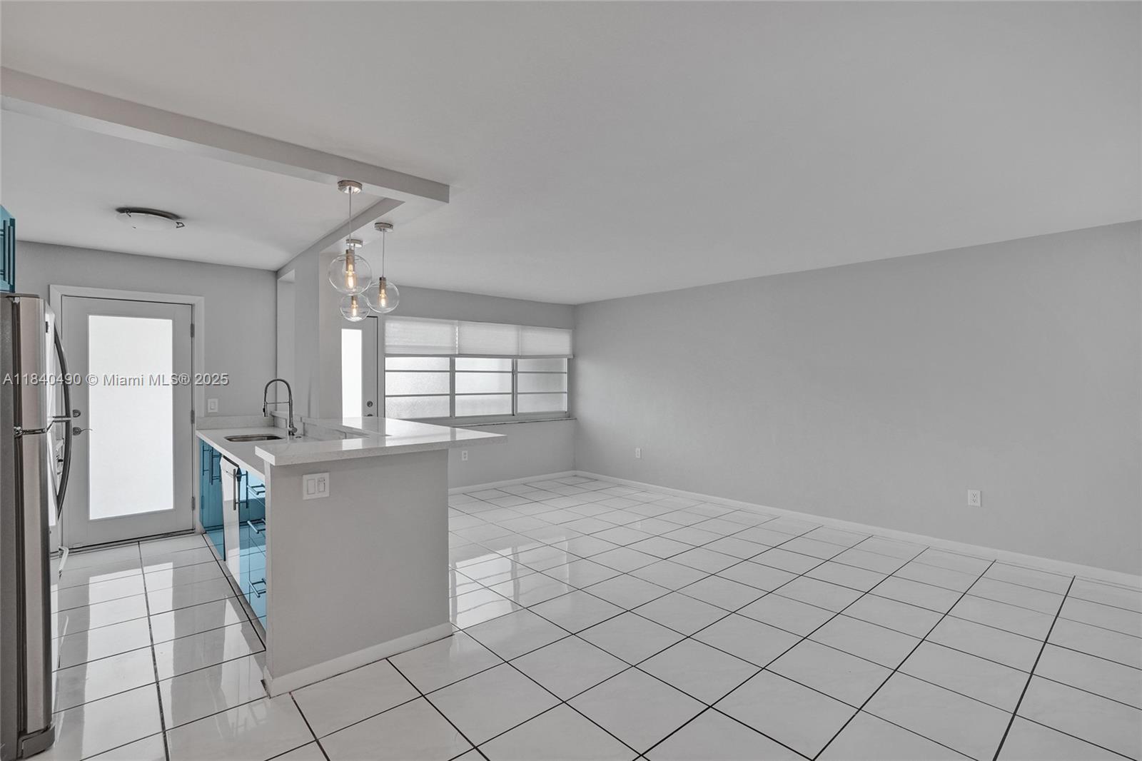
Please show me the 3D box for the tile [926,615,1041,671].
[{"bbox_3d":[2.228,1.408,2.731,0.427,0.010,0.427,0,0,-41],"label":"tile"}]

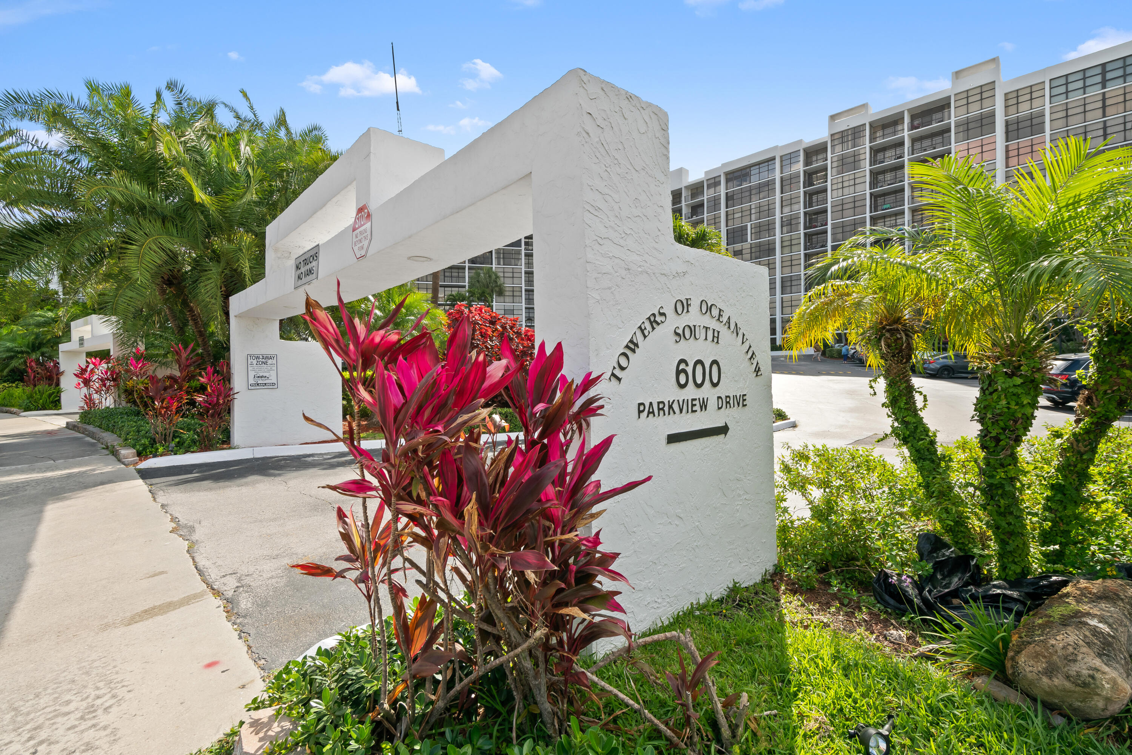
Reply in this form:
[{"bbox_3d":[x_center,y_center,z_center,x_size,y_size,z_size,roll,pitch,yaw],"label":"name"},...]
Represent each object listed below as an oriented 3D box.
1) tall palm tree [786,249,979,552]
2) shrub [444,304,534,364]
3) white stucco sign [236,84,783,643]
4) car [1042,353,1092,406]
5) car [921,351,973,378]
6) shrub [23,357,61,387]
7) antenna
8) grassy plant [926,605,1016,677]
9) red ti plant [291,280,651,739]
[{"bbox_3d":[2.344,0.191,3.750,1.300,2.250,1.250,-1,1,32],"label":"tall palm tree"},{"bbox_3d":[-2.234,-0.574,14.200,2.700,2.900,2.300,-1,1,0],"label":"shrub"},{"bbox_3d":[-2.283,-0.310,6.372,1.870,3.560,9.120,-2,1,-42],"label":"white stucco sign"},{"bbox_3d":[17.079,0.041,14.780,4.660,1.670,1.900,-1,1,18],"label":"car"},{"bbox_3d":[22.334,-0.714,27.406,4.660,1.430,1.820,-1,1,30],"label":"car"},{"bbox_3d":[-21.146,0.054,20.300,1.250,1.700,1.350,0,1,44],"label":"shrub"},{"bbox_3d":[-1.683,-2.853,5.000,0.035,0.940,0.035,-5,0,0],"label":"antenna"},{"bbox_3d":[2.011,1.301,2.500,0.400,0.300,0.380,0,1,39],"label":"grassy plant"},{"bbox_3d":[-0.369,0.509,1.970,1.330,1.700,1.020,-1,1,0],"label":"red ti plant"}]

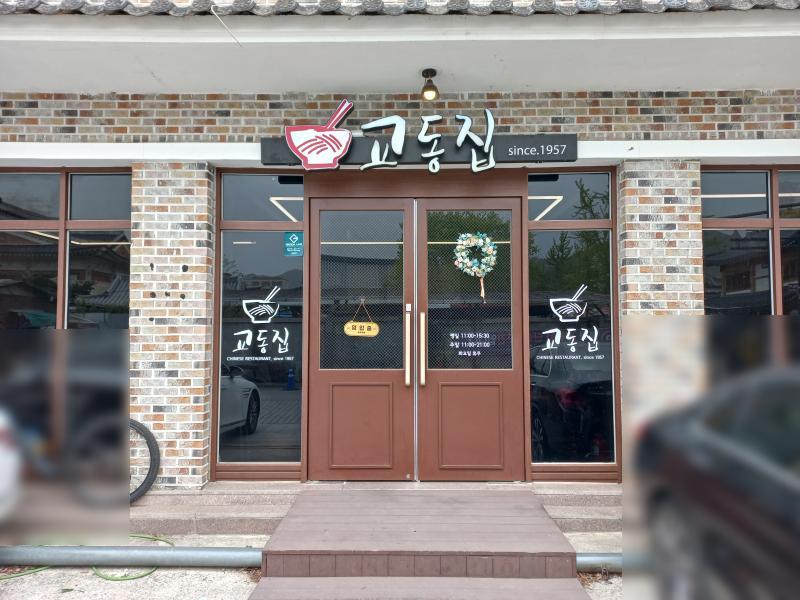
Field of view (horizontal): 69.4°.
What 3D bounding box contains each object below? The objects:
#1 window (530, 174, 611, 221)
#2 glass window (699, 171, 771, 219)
[{"bbox_3d":[1.371,-0.837,4.673,0.659,0.386,0.060,0,-3,1],"label":"window"},{"bbox_3d":[2.672,-0.843,4.646,0.590,0.385,0.060,0,-3,1],"label":"glass window"}]

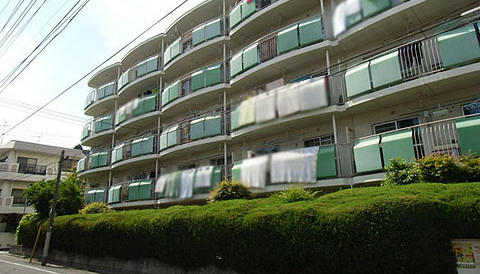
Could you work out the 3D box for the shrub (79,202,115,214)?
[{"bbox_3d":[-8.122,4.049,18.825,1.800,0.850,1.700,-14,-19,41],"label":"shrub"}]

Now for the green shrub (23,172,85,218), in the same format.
[{"bbox_3d":[-13.094,4.232,23.324,4.000,3.700,3.800,-14,-19,41],"label":"green shrub"}]

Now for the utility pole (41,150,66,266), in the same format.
[{"bbox_3d":[-9.369,3.440,16.739,0.270,5.670,0.270,-13,-21,41],"label":"utility pole"}]

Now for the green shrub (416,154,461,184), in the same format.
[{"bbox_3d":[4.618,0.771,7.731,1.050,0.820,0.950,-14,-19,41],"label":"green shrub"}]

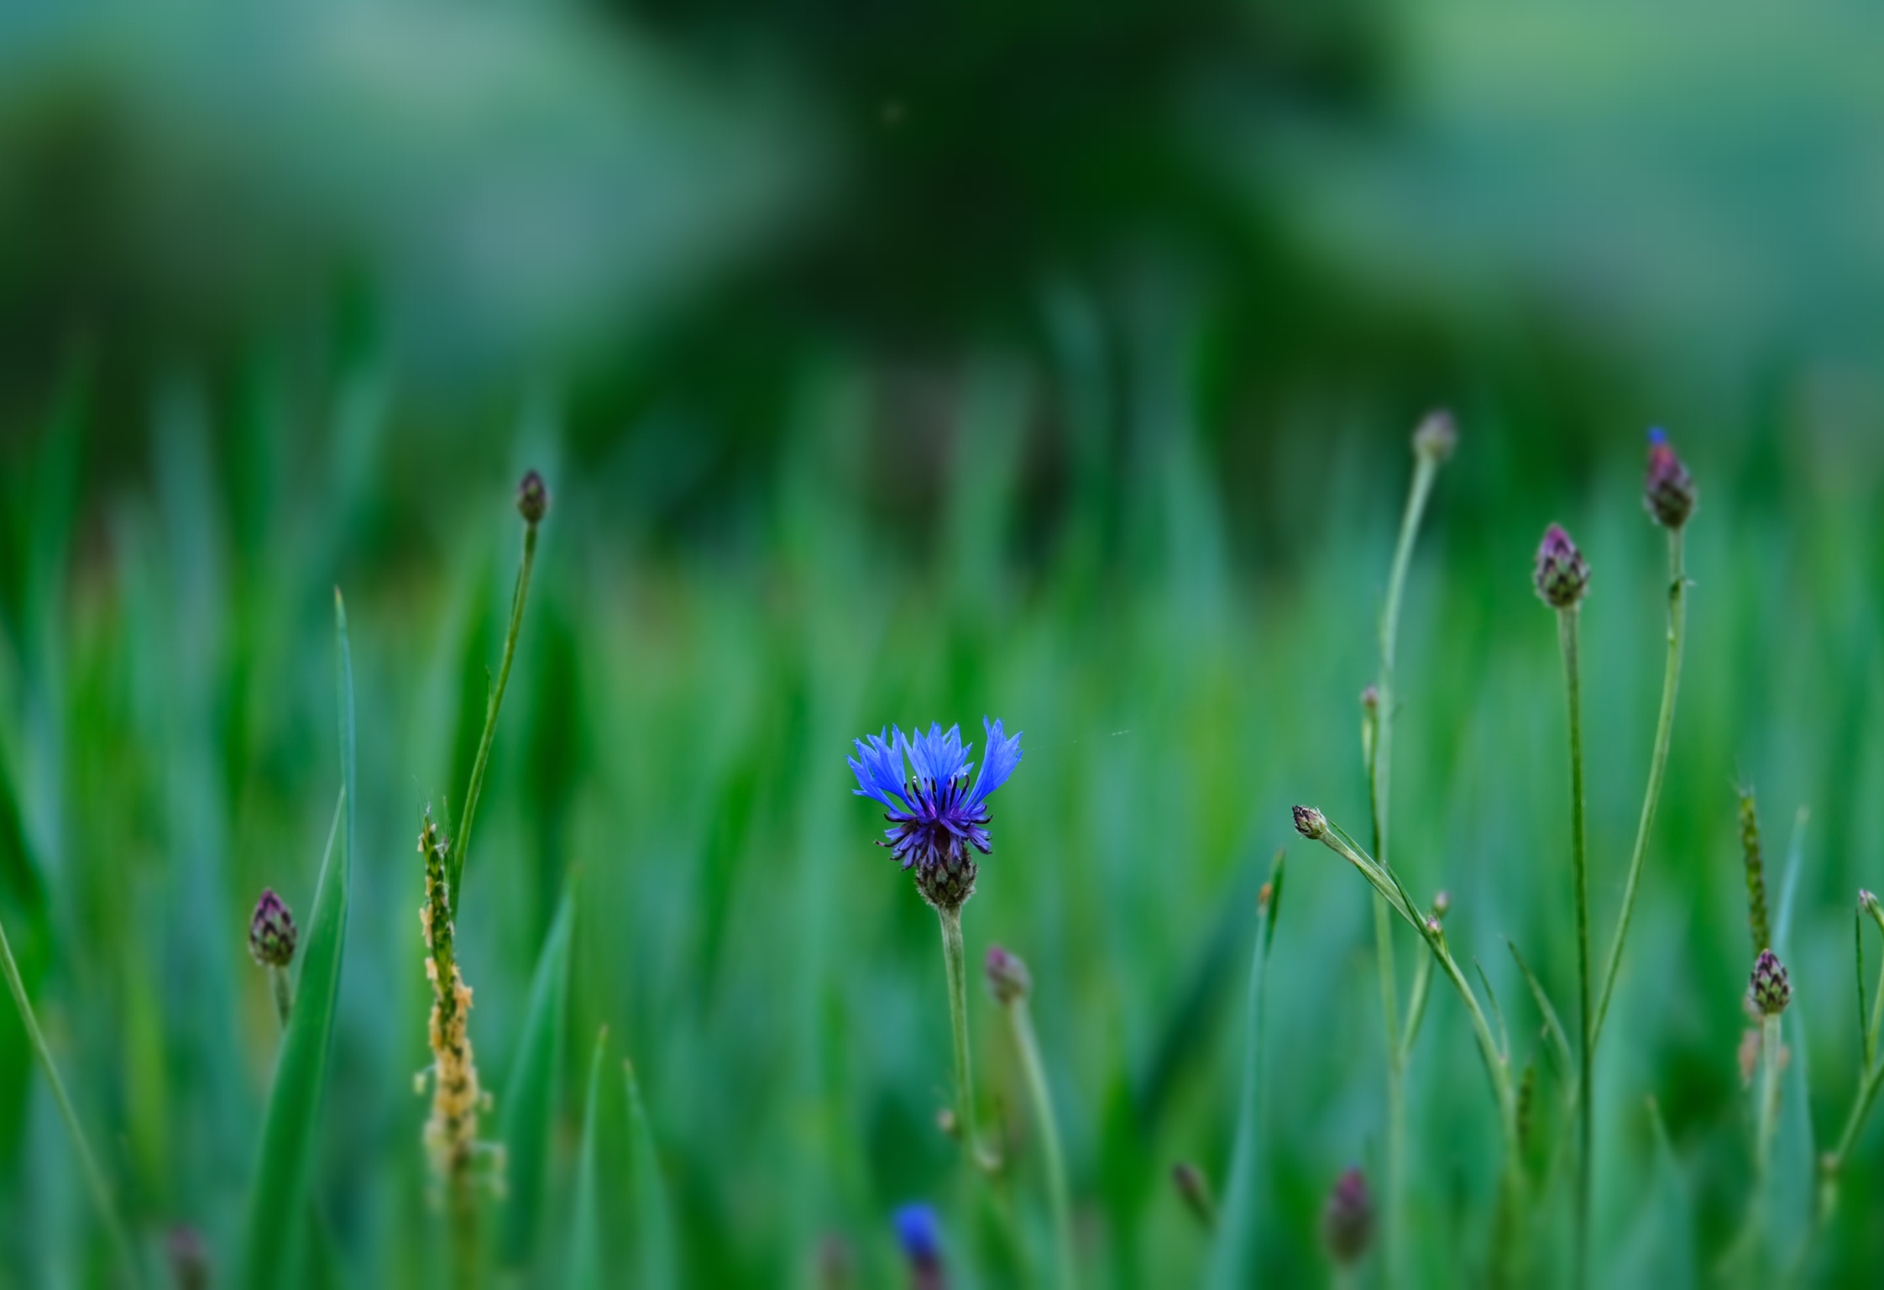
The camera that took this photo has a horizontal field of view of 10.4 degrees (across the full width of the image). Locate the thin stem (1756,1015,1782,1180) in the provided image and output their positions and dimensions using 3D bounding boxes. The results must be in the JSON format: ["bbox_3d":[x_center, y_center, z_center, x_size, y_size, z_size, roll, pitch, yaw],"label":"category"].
[{"bbox_3d":[0.149,0.082,1.860,0.003,0.030,0.003,3,4,0],"label":"thin stem"}]

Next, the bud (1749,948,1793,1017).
[{"bbox_3d":[0.148,0.061,1.850,0.007,0.012,0.007,-3,4,0],"label":"bud"}]

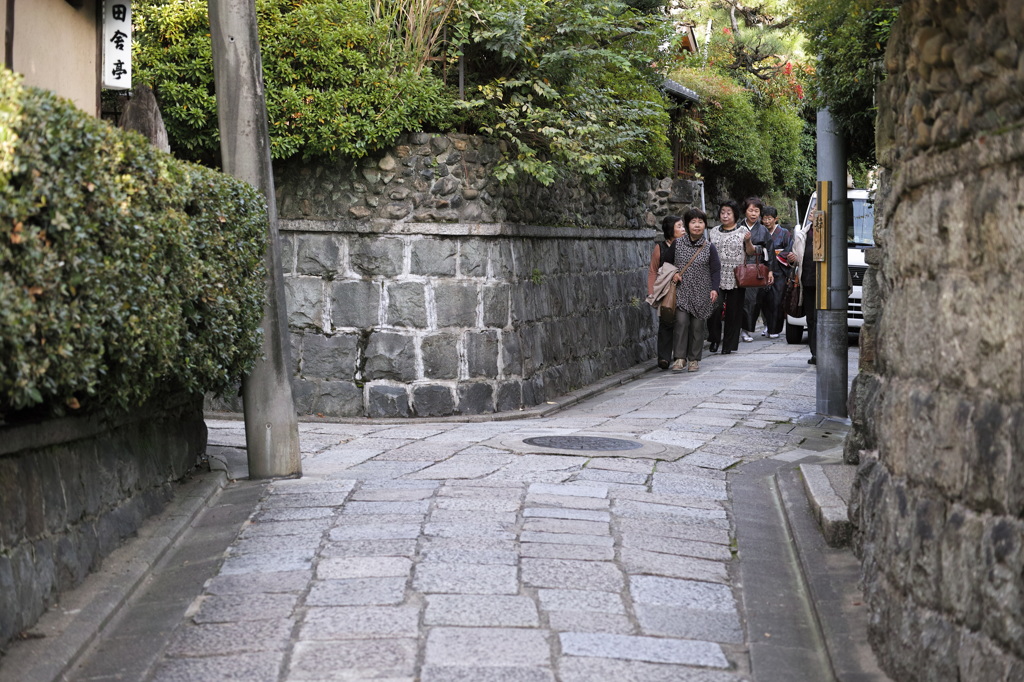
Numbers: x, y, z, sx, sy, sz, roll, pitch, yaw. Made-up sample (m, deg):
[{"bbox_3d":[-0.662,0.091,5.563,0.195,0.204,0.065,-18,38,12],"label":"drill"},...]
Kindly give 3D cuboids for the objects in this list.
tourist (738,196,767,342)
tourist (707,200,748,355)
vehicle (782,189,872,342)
[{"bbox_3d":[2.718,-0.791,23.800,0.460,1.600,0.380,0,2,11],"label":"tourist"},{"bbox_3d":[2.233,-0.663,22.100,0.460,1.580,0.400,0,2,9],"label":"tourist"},{"bbox_3d":[4.510,-0.975,26.900,1.740,1.870,4.600,1,3,12],"label":"vehicle"}]

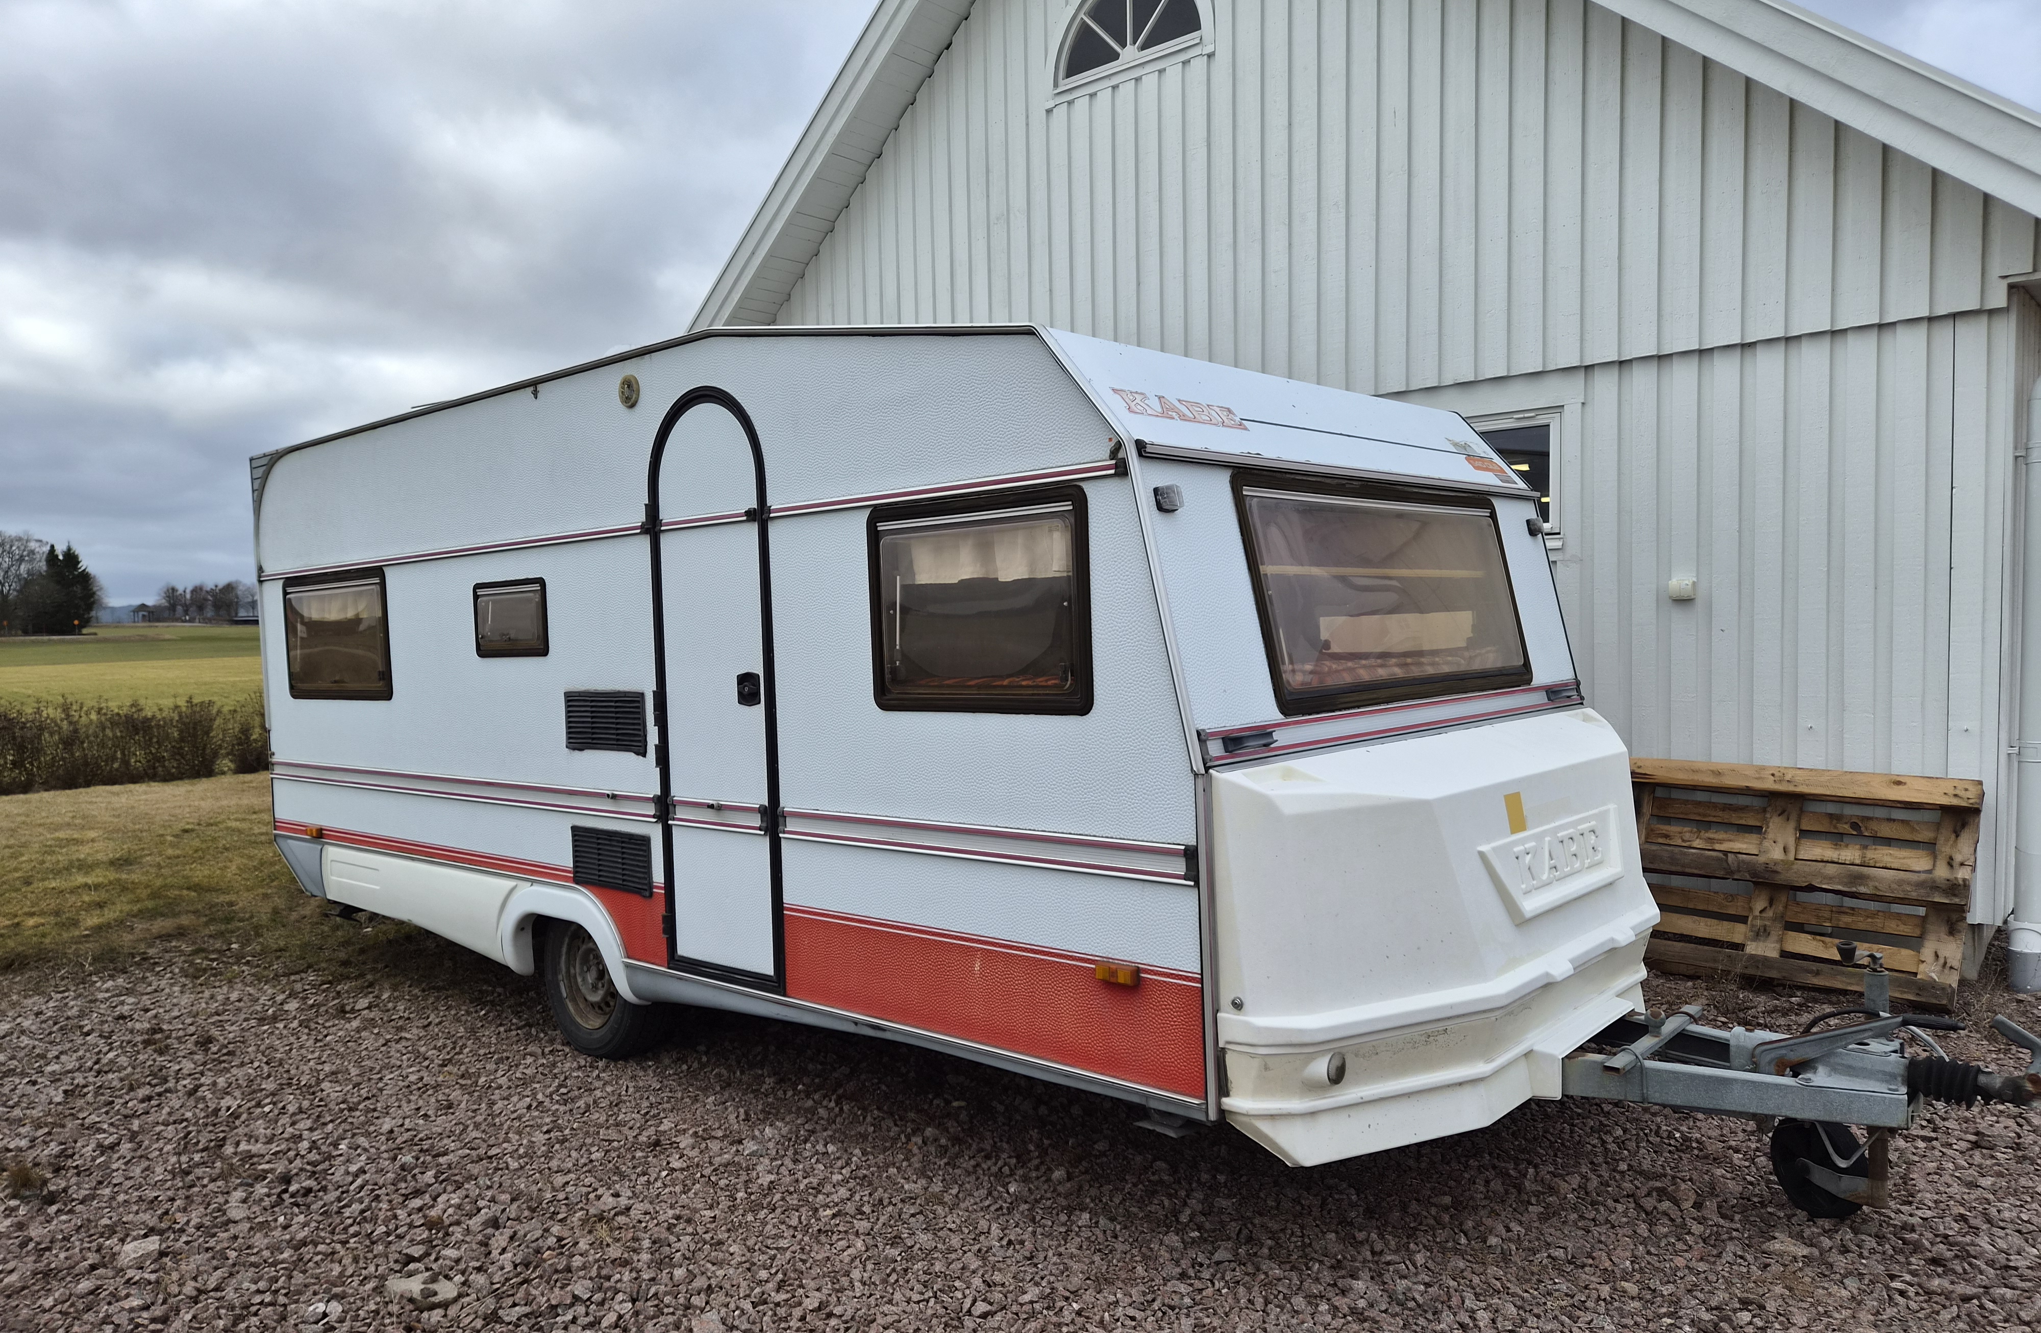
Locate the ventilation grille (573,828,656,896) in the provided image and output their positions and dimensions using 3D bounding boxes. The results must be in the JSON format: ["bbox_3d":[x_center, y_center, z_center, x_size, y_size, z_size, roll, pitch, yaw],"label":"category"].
[{"bbox_3d":[-1.345,0.639,4.443,0.474,0.195,0.030,-1,2,41],"label":"ventilation grille"}]

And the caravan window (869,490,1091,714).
[{"bbox_3d":[-0.119,-0.142,3.318,0.737,0.508,0.040,-1,2,41],"label":"caravan window"}]

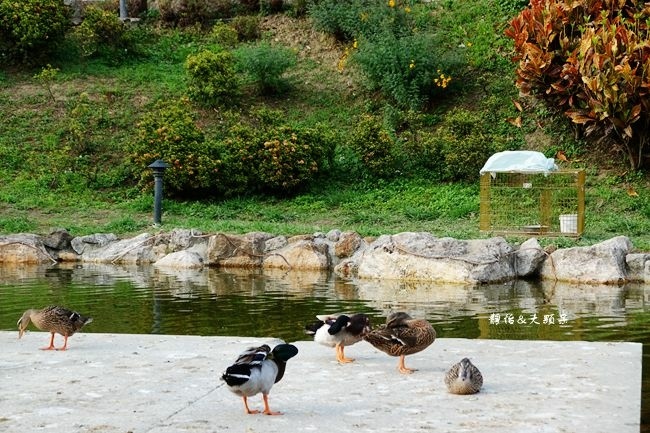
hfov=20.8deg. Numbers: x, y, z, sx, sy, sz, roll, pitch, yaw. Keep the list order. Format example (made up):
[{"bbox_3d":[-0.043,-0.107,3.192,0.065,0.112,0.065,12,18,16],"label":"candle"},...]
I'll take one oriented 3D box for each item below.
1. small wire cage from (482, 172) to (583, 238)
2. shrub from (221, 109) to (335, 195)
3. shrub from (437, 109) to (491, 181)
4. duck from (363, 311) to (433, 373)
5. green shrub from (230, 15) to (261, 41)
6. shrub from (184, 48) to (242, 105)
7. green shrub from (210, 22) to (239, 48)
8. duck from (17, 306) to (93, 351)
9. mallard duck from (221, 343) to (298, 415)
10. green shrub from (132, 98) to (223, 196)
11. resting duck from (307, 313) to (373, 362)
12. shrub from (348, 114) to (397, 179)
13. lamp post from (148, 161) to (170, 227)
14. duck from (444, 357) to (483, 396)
[{"bbox_3d":[2.183,-0.137,18.700,1.080,0.670,0.680,0,3,9],"label":"small wire cage"},{"bbox_3d":[-0.577,-0.790,21.500,1.370,1.030,1.150,0,3,0],"label":"shrub"},{"bbox_3d":[1.617,-0.834,20.500,0.660,0.820,0.660,0,3,0],"label":"shrub"},{"bbox_3d":[0.389,0.666,9.352,0.380,0.320,0.190,0,3,-3],"label":"duck"},{"bbox_3d":[-1.151,-2.735,25.600,0.440,0.380,0.420,0,3,0],"label":"green shrub"},{"bbox_3d":[-1.501,-1.854,23.600,0.740,0.760,0.720,0,3,0],"label":"shrub"},{"bbox_3d":[-1.494,-2.691,26.300,0.420,0.390,0.410,0,3,0],"label":"green shrub"},{"bbox_3d":[-1.493,0.620,9.800,0.415,0.240,0.170,0,3,-3],"label":"duck"},{"bbox_3d":[-0.299,0.741,8.087,0.330,0.315,0.200,-2,4,-30],"label":"mallard duck"},{"bbox_3d":[-1.826,-0.854,21.900,1.100,1.180,1.080,0,3,0],"label":"green shrub"},{"bbox_3d":[0.069,0.669,9.781,0.350,0.265,0.190,0,3,-9],"label":"resting duck"},{"bbox_3d":[0.593,-0.875,22.100,0.600,0.790,0.600,0,3,0],"label":"shrub"},{"bbox_3d":[-1.858,-0.263,19.800,0.235,0.730,0.235,0,3,0],"label":"lamp post"},{"bbox_3d":[0.688,0.785,8.729,0.190,0.185,0.360,0,3,5],"label":"duck"}]

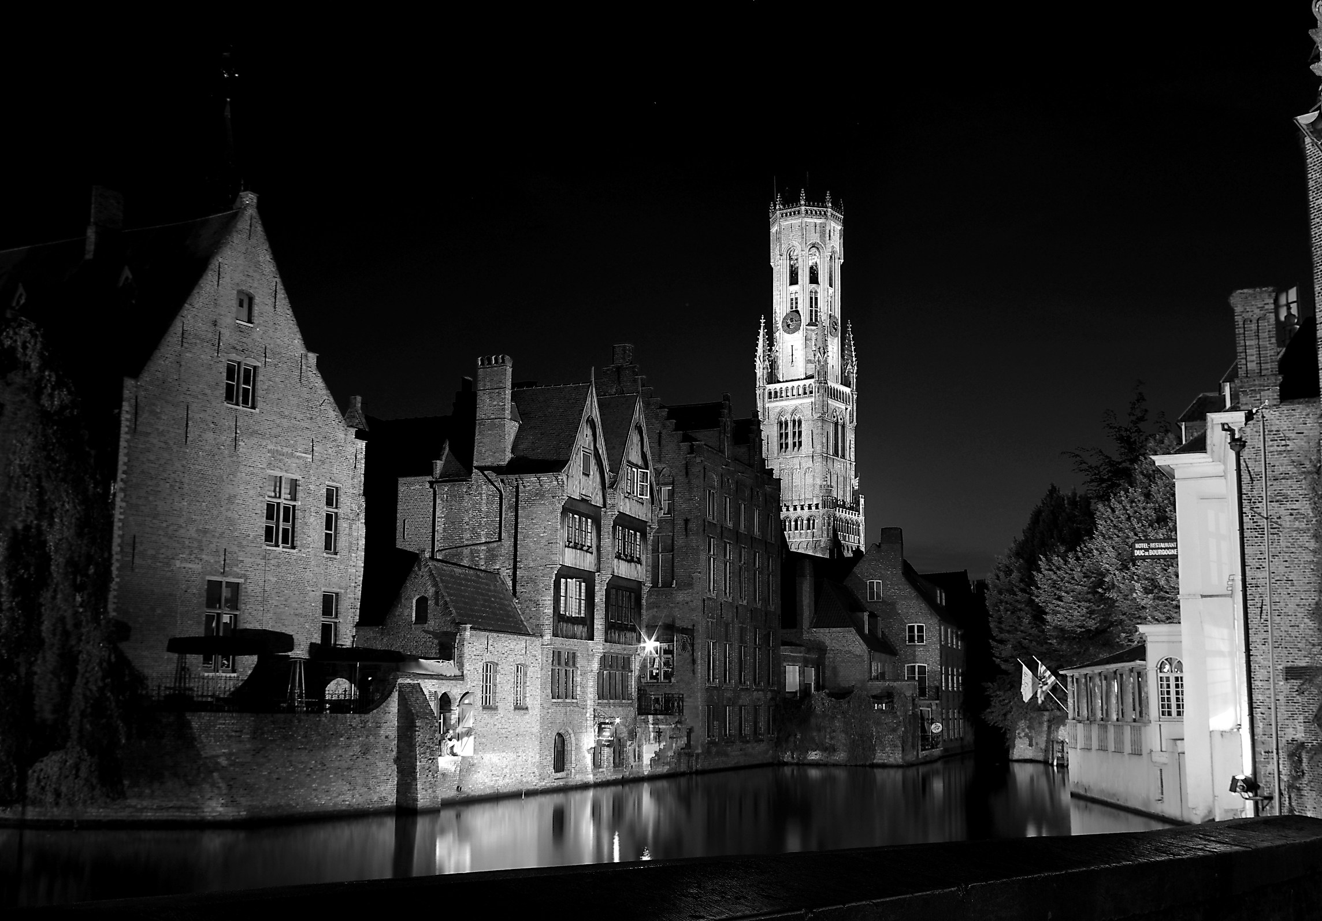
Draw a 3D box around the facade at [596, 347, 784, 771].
[{"bbox_3d":[0.192,5.193,70.306,8.163,20.150,9.888,-4,-11,25],"label":"facade"}]

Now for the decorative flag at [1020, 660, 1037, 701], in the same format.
[{"bbox_3d":[13.150,7.882,49.515,0.600,1.549,0.250,-2,-10,15],"label":"decorative flag"}]

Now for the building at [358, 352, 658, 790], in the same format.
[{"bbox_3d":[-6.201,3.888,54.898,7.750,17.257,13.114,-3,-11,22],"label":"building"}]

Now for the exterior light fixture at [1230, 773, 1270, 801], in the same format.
[{"bbox_3d":[13.677,7.619,32.200,0.920,0.660,0.550,-5,-12,31],"label":"exterior light fixture"}]

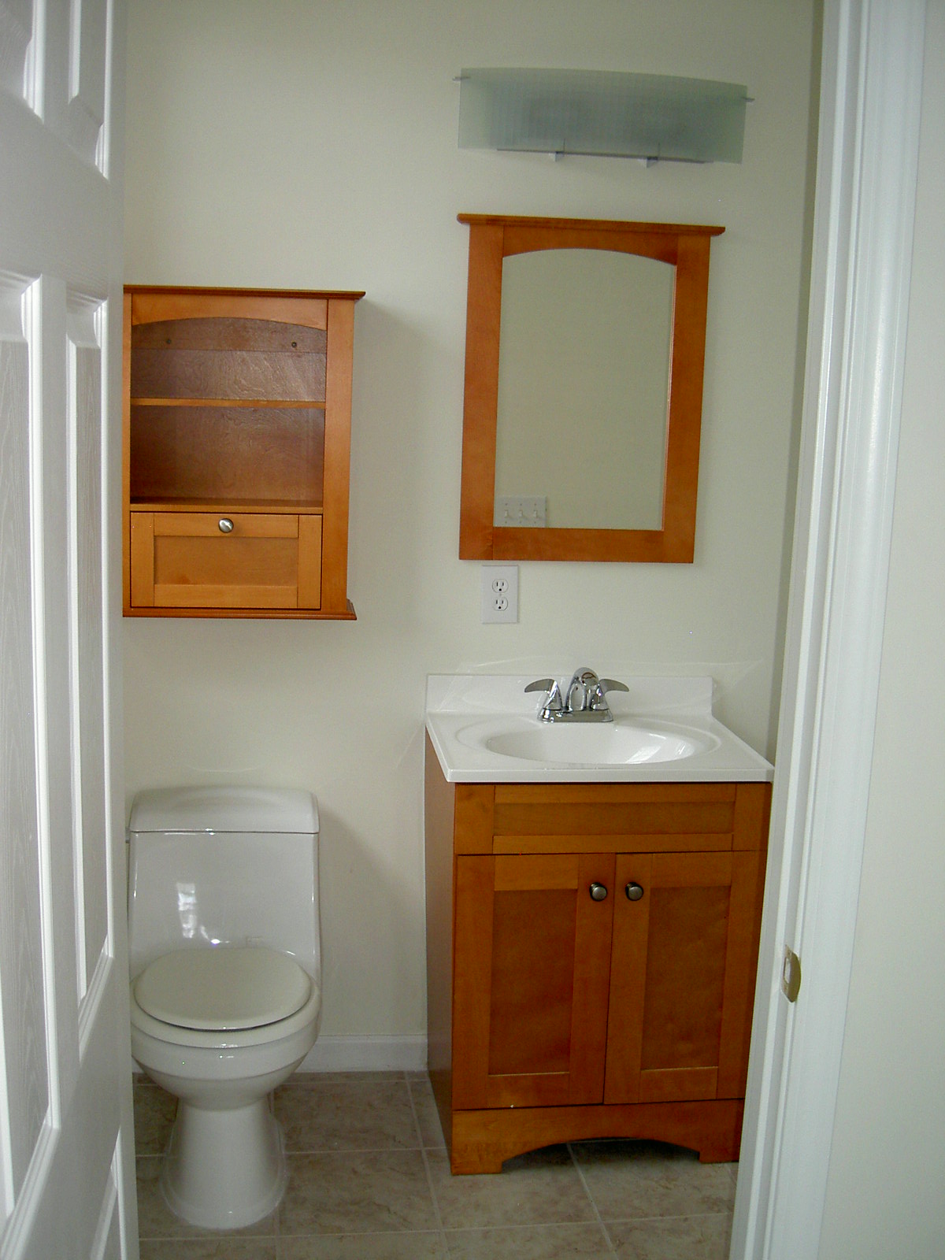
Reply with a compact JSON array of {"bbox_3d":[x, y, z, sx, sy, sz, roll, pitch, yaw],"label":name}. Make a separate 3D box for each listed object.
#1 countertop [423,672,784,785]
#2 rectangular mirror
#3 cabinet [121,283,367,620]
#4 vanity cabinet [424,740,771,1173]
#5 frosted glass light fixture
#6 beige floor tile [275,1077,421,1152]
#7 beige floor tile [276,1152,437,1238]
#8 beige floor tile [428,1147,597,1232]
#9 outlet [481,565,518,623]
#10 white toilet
[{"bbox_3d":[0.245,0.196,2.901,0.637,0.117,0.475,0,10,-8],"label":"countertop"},{"bbox_3d":[0.238,-0.498,3.001,0.569,0.718,0.045,0,10,-8],"label":"rectangular mirror"},{"bbox_3d":[-0.486,-0.354,2.843,0.523,0.639,0.212,0,10,-8],"label":"cabinet"},{"bbox_3d":[0.230,0.647,2.983,0.610,0.814,0.465,0,10,-8],"label":"vanity cabinet"},{"bbox_3d":[0.265,-1.036,2.884,0.620,0.170,0.110,0,10,-8],"label":"frosted glass light fixture"},{"bbox_3d":[-0.265,1.033,3.008,0.300,0.010,0.300,0,10,-8],"label":"beige floor tile"},{"bbox_3d":[-0.224,1.078,2.714,0.300,0.010,0.300,0,10,-8],"label":"beige floor tile"},{"bbox_3d":[0.070,1.081,2.754,0.300,0.010,0.300,0,10,-8],"label":"beige floor tile"},{"bbox_3d":[0.061,-0.077,3.068,0.079,0.125,0.007,0,10,-8],"label":"outlet"},{"bbox_3d":[-0.489,0.711,2.790,0.392,0.700,0.660,0,10,-8],"label":"white toilet"}]

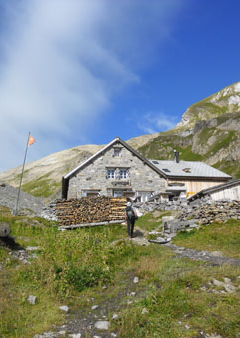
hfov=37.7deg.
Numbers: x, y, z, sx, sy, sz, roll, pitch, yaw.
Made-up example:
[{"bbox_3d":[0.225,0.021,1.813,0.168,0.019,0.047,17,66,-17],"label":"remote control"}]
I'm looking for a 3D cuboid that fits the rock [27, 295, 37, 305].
[{"bbox_3d":[-1.370,2.052,5.500,0.155,0.140,0.140,0,-20,0],"label":"rock"}]

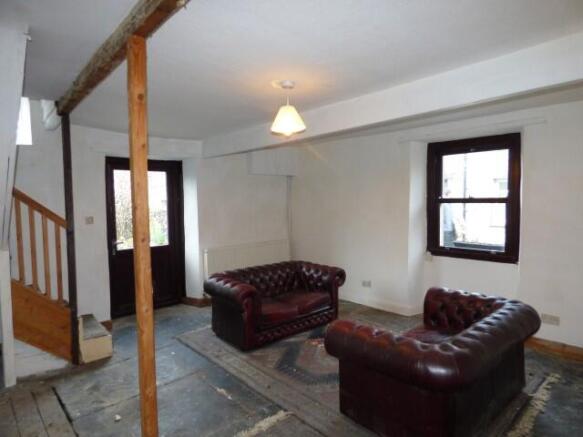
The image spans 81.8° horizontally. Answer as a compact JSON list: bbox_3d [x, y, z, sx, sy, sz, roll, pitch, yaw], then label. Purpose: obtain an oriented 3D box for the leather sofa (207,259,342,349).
[{"bbox_3d":[-0.213,0.966,4.216,1.610,0.700,0.870,-3,4,-38],"label":"leather sofa"}]

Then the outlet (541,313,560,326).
[{"bbox_3d":[2.603,1.008,3.371,0.146,0.088,0.012,3,4,44],"label":"outlet"}]

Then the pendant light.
[{"bbox_3d":[-0.021,-0.815,2.521,0.255,0.375,0.255,0,3,0],"label":"pendant light"}]

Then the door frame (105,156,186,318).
[{"bbox_3d":[-2.057,0.228,4.846,0.100,2.132,1.108,2,4,41],"label":"door frame"}]

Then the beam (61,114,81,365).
[{"bbox_3d":[-2.087,0.223,3.167,0.065,2.330,0.065,3,4,44],"label":"beam"}]

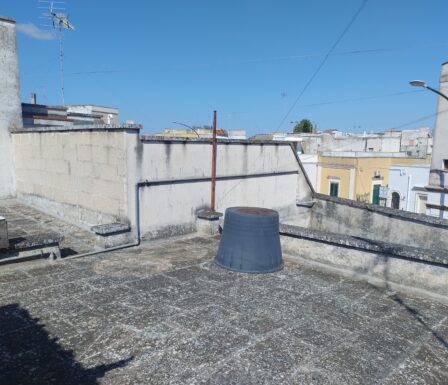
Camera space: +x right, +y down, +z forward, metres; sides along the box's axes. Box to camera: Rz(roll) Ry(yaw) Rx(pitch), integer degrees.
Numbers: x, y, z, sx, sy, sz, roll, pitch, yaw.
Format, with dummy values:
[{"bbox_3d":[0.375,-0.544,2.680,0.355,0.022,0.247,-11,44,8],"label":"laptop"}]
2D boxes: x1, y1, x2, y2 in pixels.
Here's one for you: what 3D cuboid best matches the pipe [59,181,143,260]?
[{"bbox_3d":[-1.774,0.394,5.368,1.242,0.998,0.070,-6,9,-43],"label":"pipe"}]

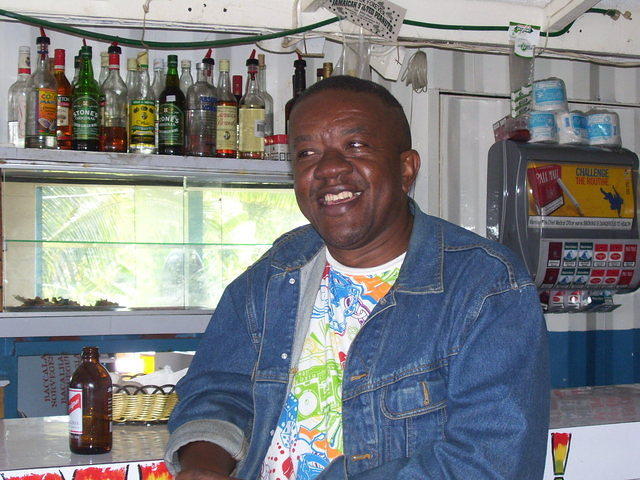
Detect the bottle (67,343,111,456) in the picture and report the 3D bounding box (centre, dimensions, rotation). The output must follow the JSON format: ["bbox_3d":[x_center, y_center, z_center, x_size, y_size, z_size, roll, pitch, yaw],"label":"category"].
[{"bbox_3d":[-0.352,0.246,1.990,0.065,0.162,0.065,1,-2,-26],"label":"bottle"}]

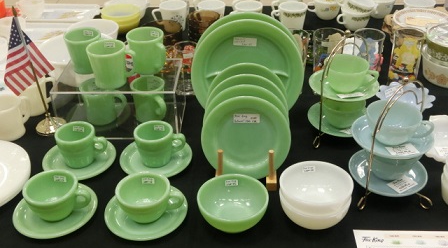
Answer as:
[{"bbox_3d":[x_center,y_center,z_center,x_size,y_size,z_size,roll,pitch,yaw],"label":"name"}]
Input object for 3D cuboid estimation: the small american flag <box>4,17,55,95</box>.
[{"bbox_3d":[-0.429,-0.145,1.068,0.113,0.185,0.050,-8,35,-9],"label":"small american flag"}]

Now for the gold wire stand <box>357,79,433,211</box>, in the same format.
[{"bbox_3d":[0.319,0.020,0.912,0.148,0.235,0.155,-2,34,0],"label":"gold wire stand"}]

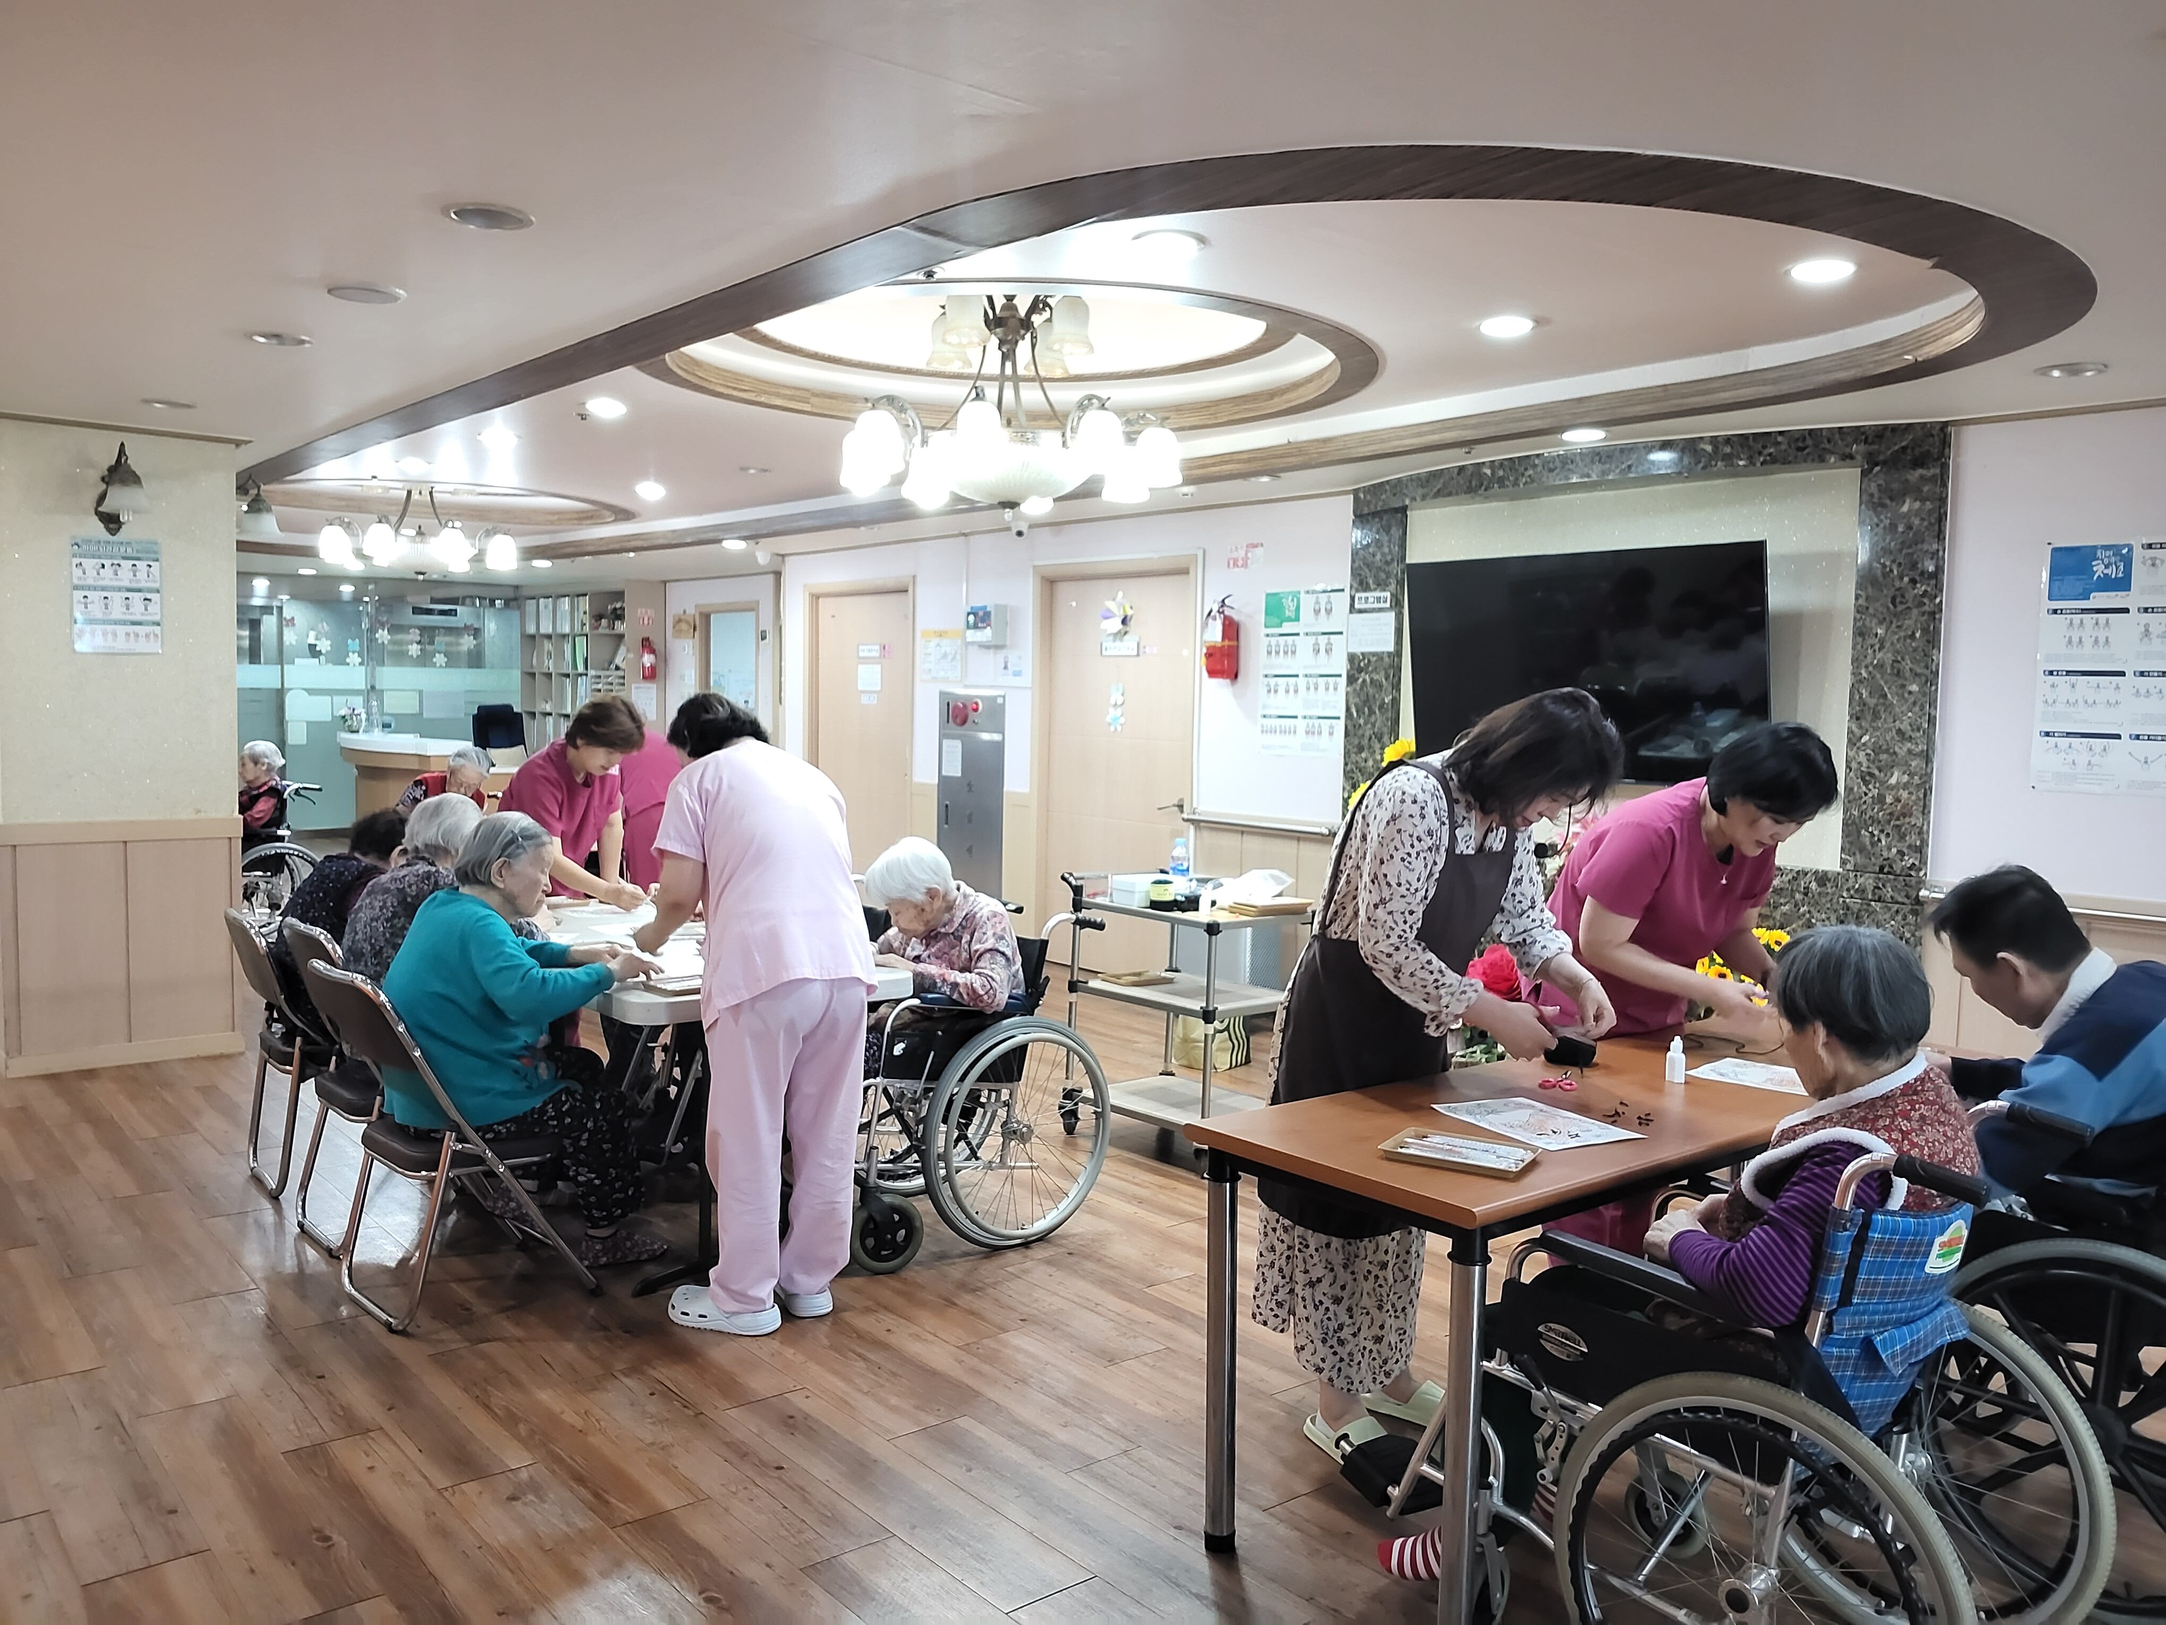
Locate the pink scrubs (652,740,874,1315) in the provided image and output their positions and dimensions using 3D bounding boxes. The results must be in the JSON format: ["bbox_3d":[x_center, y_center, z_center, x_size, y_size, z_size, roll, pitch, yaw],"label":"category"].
[{"bbox_3d":[-0.726,0.483,3.810,0.500,1.280,0.500,-2,5,-42],"label":"pink scrubs"}]

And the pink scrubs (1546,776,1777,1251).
[{"bbox_3d":[1.320,0.525,3.855,0.500,1.250,0.480,4,5,38],"label":"pink scrubs"}]

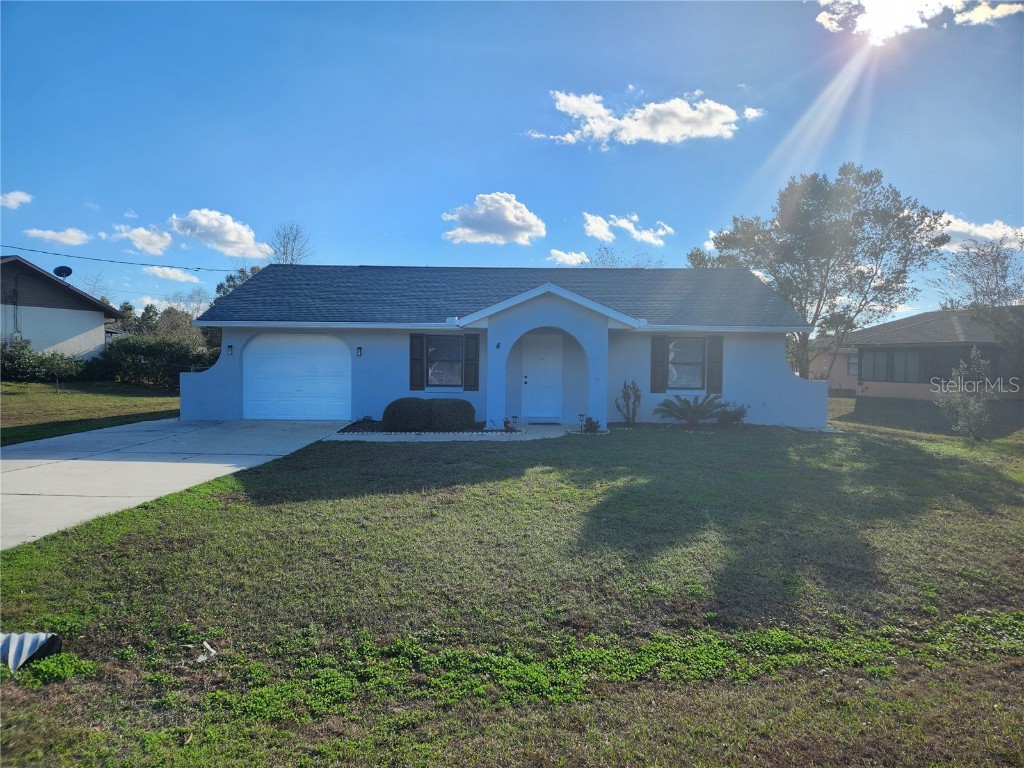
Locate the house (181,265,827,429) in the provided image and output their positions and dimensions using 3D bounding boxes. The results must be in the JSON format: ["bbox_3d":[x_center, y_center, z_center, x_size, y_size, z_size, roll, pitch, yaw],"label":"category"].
[{"bbox_3d":[-0.080,-1.370,20.700,16.100,4.550,10.500,1,2,2],"label":"house"}]

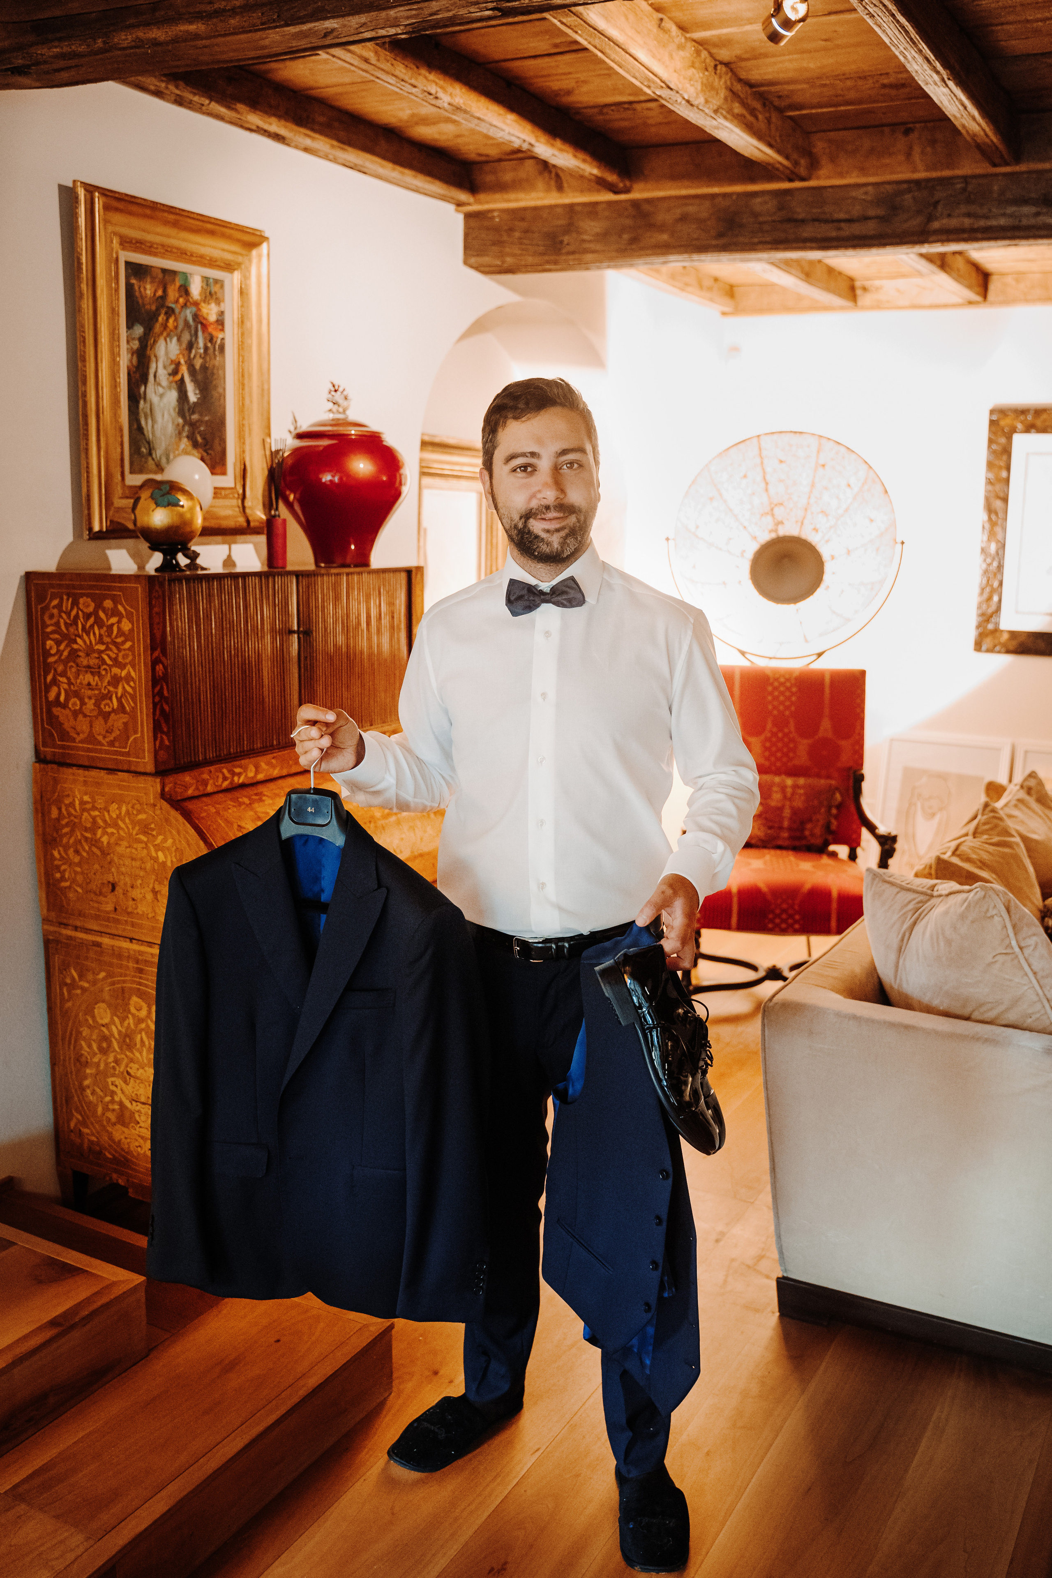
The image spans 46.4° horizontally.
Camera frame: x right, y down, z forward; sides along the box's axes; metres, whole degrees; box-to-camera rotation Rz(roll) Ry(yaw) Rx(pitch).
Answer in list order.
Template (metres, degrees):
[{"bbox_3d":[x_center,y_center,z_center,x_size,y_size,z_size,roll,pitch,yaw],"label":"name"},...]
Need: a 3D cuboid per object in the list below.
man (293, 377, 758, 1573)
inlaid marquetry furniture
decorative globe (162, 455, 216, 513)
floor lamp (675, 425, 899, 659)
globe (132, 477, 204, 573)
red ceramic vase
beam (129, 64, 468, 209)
[{"bbox_3d":[0.015,0.281,1.928,0.671,1.790,0.425,2,11,9],"label":"man"},{"bbox_3d":[-0.542,0.249,2.833,0.590,1.485,0.910,8,13,31],"label":"inlaid marquetry furniture"},{"bbox_3d":[-0.736,-0.659,2.672,0.110,0.125,0.110,8,13,31],"label":"decorative globe"},{"bbox_3d":[0.985,-0.365,4.768,0.880,1.970,0.680,3,12,11],"label":"floor lamp"},{"bbox_3d":[-0.732,-0.541,2.511,0.145,0.191,0.145,8,13,31],"label":"globe"},{"bbox_3d":[-0.444,-0.723,2.982,0.309,0.365,0.309,1,11,0],"label":"red ceramic vase"},{"bbox_3d":[-0.509,-1.621,2.994,0.110,0.090,1.270,8,13,31],"label":"beam"}]

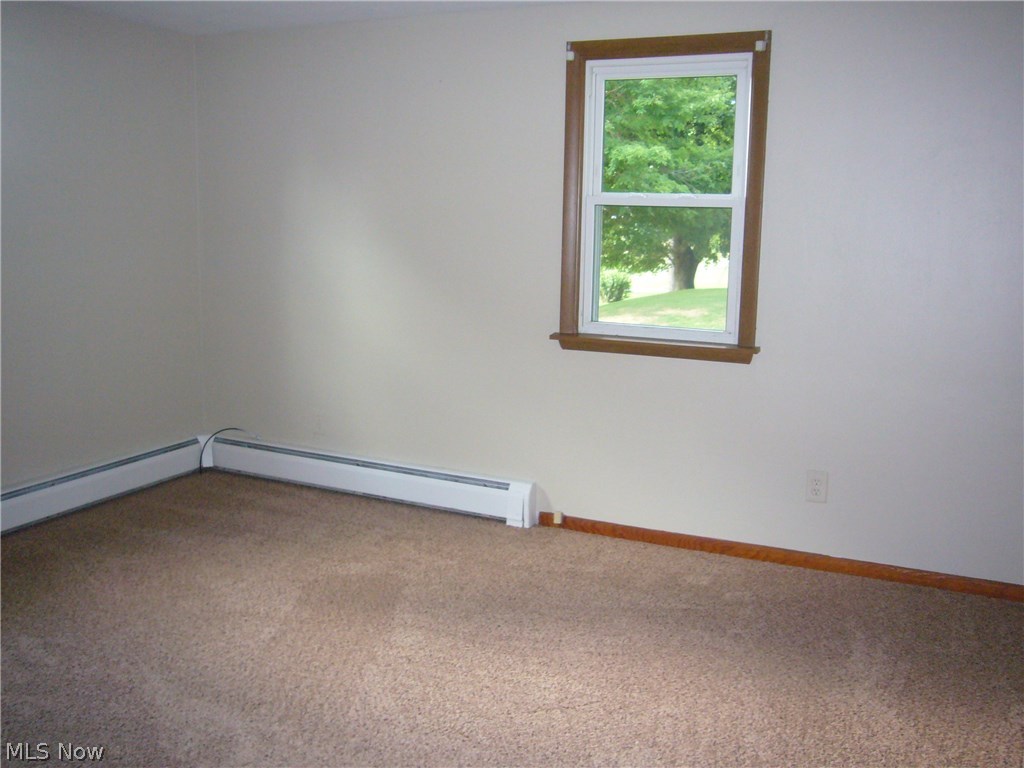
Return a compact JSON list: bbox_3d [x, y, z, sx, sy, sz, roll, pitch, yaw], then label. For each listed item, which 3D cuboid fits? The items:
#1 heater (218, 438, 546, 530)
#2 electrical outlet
[{"bbox_3d":[-0.744,0.463,4.651,1.853,0.203,0.068,6,11,24],"label":"heater"},{"bbox_3d":[1.206,0.410,3.749,0.078,0.123,0.010,6,11,24],"label":"electrical outlet"}]

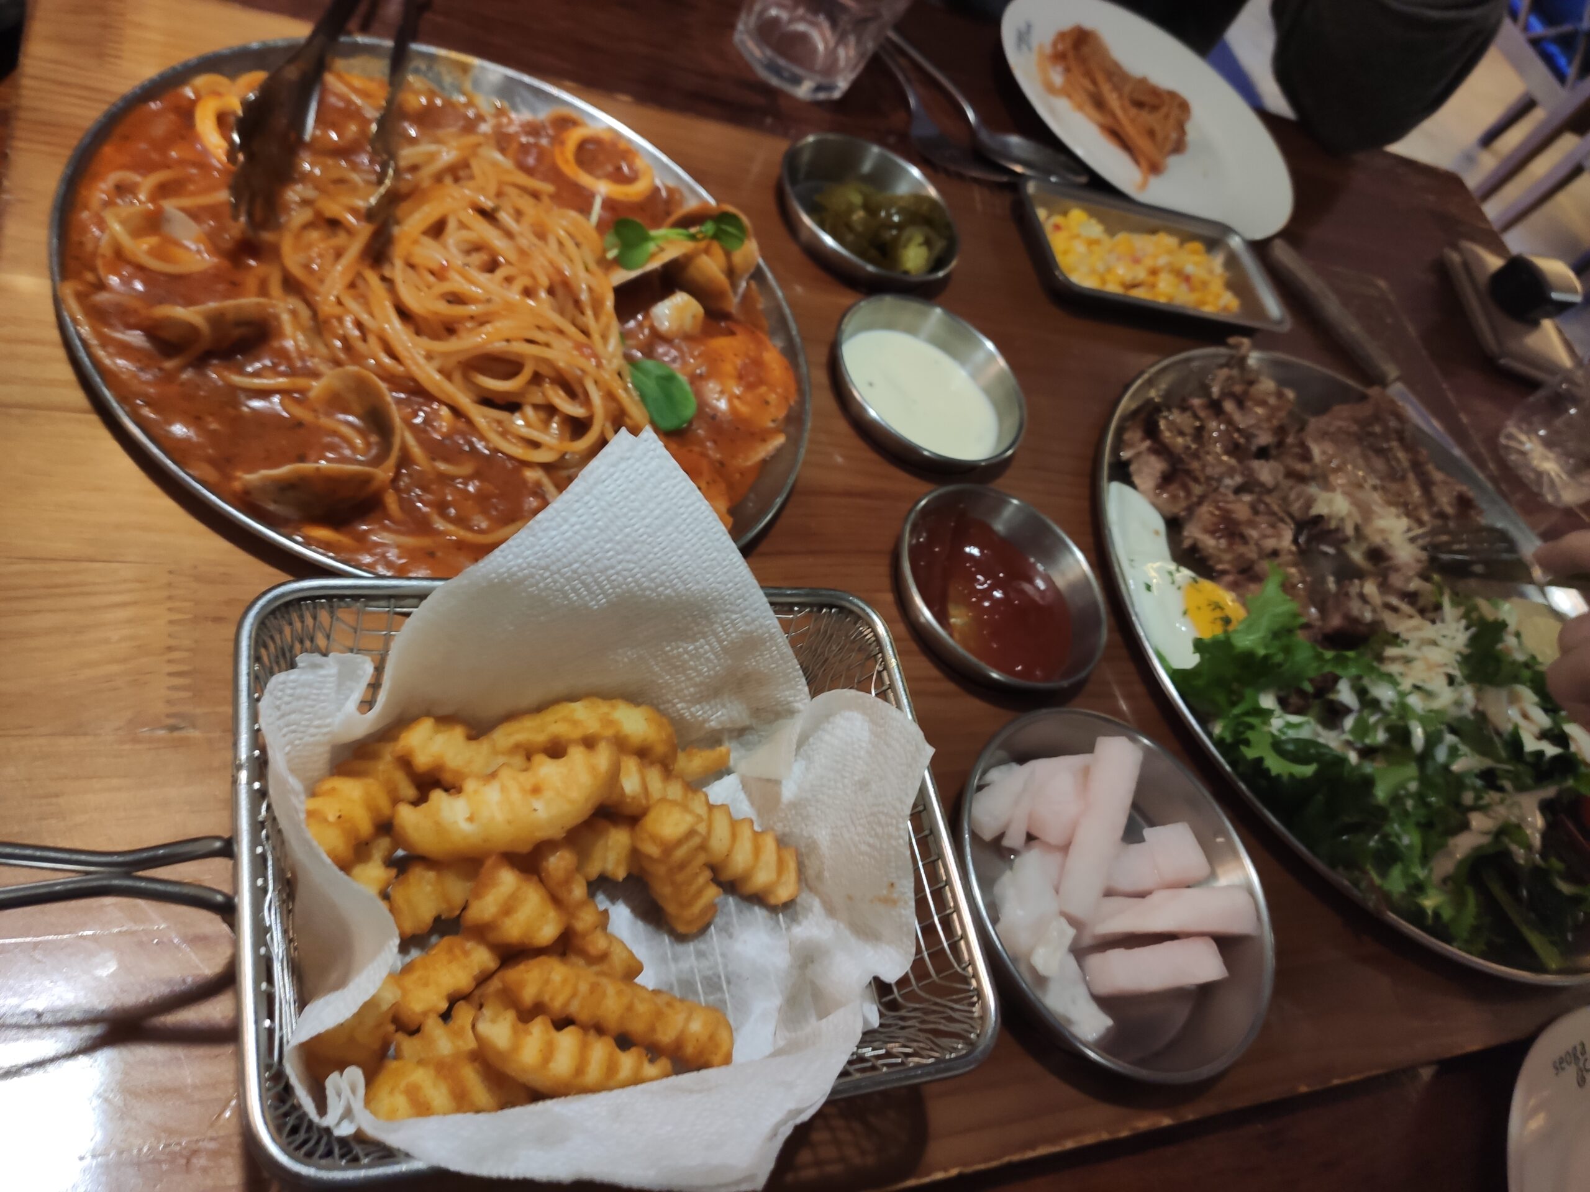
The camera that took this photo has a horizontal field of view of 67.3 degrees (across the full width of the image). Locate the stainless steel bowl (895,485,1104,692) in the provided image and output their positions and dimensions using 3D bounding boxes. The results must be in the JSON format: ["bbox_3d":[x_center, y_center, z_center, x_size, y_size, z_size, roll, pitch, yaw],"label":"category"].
[{"bbox_3d":[0.071,0.003,0.445,0.086,0.029,0.086,14,54,-20],"label":"stainless steel bowl"}]

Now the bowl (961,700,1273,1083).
[{"bbox_3d":[0.095,0.099,0.389,0.117,0.037,0.117,14,54,-20],"label":"bowl"}]

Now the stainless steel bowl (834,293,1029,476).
[{"bbox_3d":[0.050,-0.080,0.489,0.086,0.029,0.086,14,54,-20],"label":"stainless steel bowl"}]

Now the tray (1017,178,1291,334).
[{"bbox_3d":[0.185,-0.170,0.627,0.161,0.023,0.081,3,58,-27],"label":"tray"}]

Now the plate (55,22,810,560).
[{"bbox_3d":[-0.112,-0.096,0.413,0.243,0.028,0.243,39,49,0],"label":"plate"}]

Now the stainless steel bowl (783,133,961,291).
[{"bbox_3d":[0.029,-0.164,0.533,0.086,0.029,0.086,14,54,-20],"label":"stainless steel bowl"}]

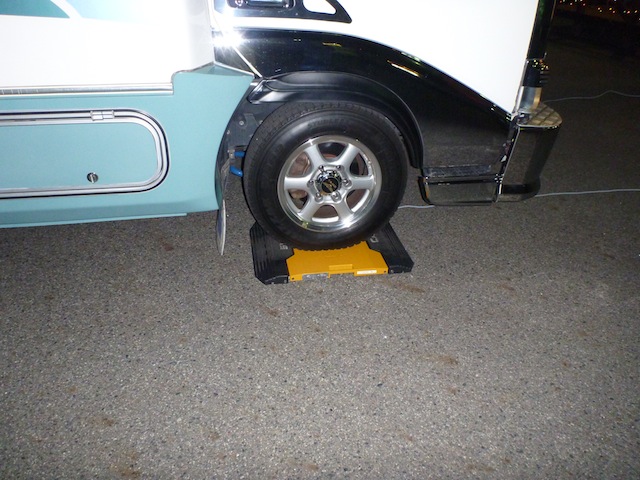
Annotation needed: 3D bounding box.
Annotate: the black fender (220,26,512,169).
[{"bbox_3d":[0.192,-0.497,1.926,1.100,0.570,0.200,-4,30,-9],"label":"black fender"}]

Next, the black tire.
[{"bbox_3d":[0.025,-0.252,2.104,0.658,0.658,0.200,-4,30,-9],"label":"black tire"}]

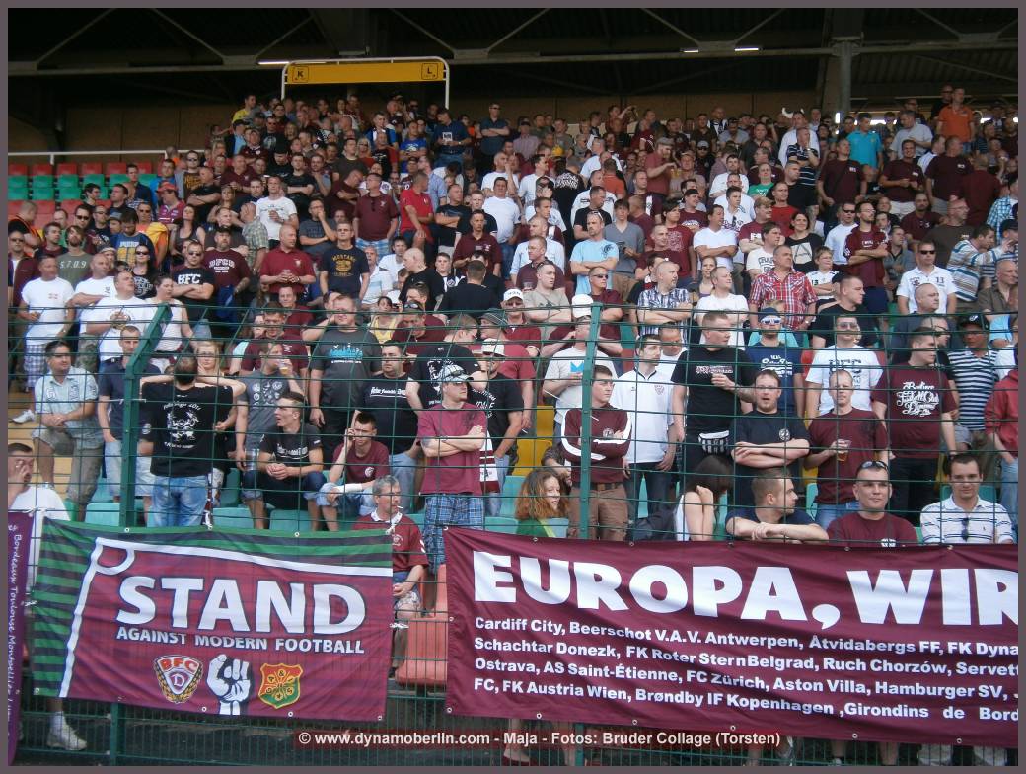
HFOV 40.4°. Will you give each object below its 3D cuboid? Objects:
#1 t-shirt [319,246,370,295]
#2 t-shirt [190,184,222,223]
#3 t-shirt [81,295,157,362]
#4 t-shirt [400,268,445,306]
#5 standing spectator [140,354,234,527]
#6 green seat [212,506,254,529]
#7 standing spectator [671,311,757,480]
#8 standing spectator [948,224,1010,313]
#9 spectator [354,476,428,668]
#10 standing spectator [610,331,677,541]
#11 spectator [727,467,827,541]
[{"bbox_3d":[-1.807,-1.189,14.950,0.530,0.660,0.290,2,-2,-2],"label":"t-shirt"},{"bbox_3d":[-4.115,-2.445,18.750,0.500,0.620,0.300,0,-3,30],"label":"t-shirt"},{"bbox_3d":[-3.436,-0.487,12.177,0.600,0.640,0.380,4,-5,-27],"label":"t-shirt"},{"bbox_3d":[-0.824,-0.762,12.600,0.320,0.640,0.480,4,-5,-38],"label":"t-shirt"},{"bbox_3d":[-2.217,0.666,9.336,0.580,1.770,0.360,2,-4,-7],"label":"standing spectator"},{"bbox_3d":[-2.099,1.070,9.972,0.420,0.420,0.420,1,-3,12],"label":"green seat"},{"bbox_3d":[1.350,0.412,9.541,0.600,1.880,0.380,1,-4,6],"label":"standing spectator"},{"bbox_3d":[4.871,-0.862,14.634,0.680,1.700,0.550,2,-4,0],"label":"standing spectator"},{"bbox_3d":[-0.748,1.139,8.500,0.520,1.220,0.720,1,-4,5],"label":"spectator"},{"bbox_3d":[0.887,0.511,9.636,0.520,1.760,0.330,2,-4,-10],"label":"standing spectator"},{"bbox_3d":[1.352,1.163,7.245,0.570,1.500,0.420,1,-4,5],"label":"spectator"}]

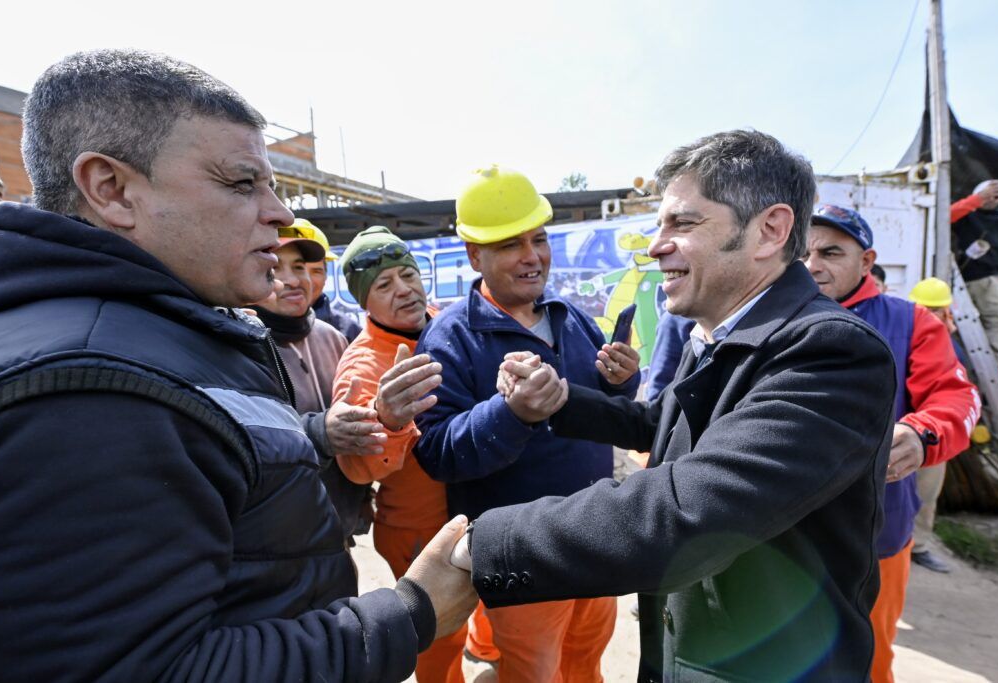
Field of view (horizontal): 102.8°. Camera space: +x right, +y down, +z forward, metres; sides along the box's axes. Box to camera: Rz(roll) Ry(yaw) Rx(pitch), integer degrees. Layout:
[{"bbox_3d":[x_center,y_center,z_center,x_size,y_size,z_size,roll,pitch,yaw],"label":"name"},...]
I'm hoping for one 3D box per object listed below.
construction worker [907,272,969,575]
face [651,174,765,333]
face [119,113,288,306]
[{"bbox_3d":[2.644,0.501,2.390,0.520,1.760,0.400,-3,4,-27],"label":"construction worker"},{"bbox_3d":[0.280,-0.121,0.573,0.130,0.205,0.150,1,4,6],"label":"face"},{"bbox_3d":[-0.298,-0.122,0.433,0.135,0.205,0.152,-5,4,-22],"label":"face"}]

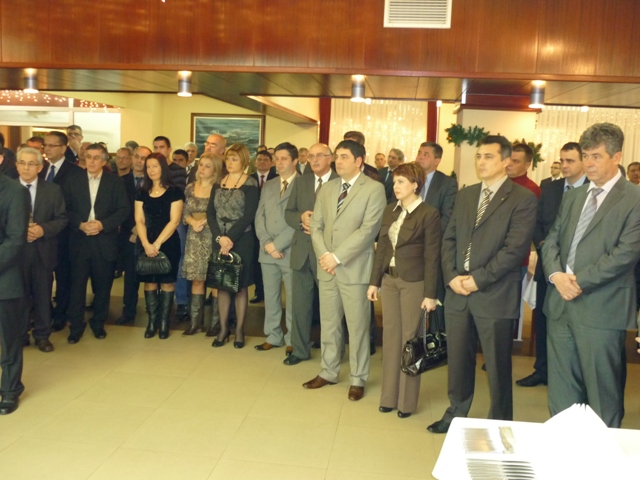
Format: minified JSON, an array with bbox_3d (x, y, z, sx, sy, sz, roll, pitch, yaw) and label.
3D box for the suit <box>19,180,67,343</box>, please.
[{"bbox_3d":[-2.429,0.168,5.182,0.530,1.400,0.330,2,7,-2],"label":"suit"}]

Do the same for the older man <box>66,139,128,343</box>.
[{"bbox_3d":[-2.015,0.020,5.469,0.550,1.734,0.380,2,7,-9],"label":"older man"}]

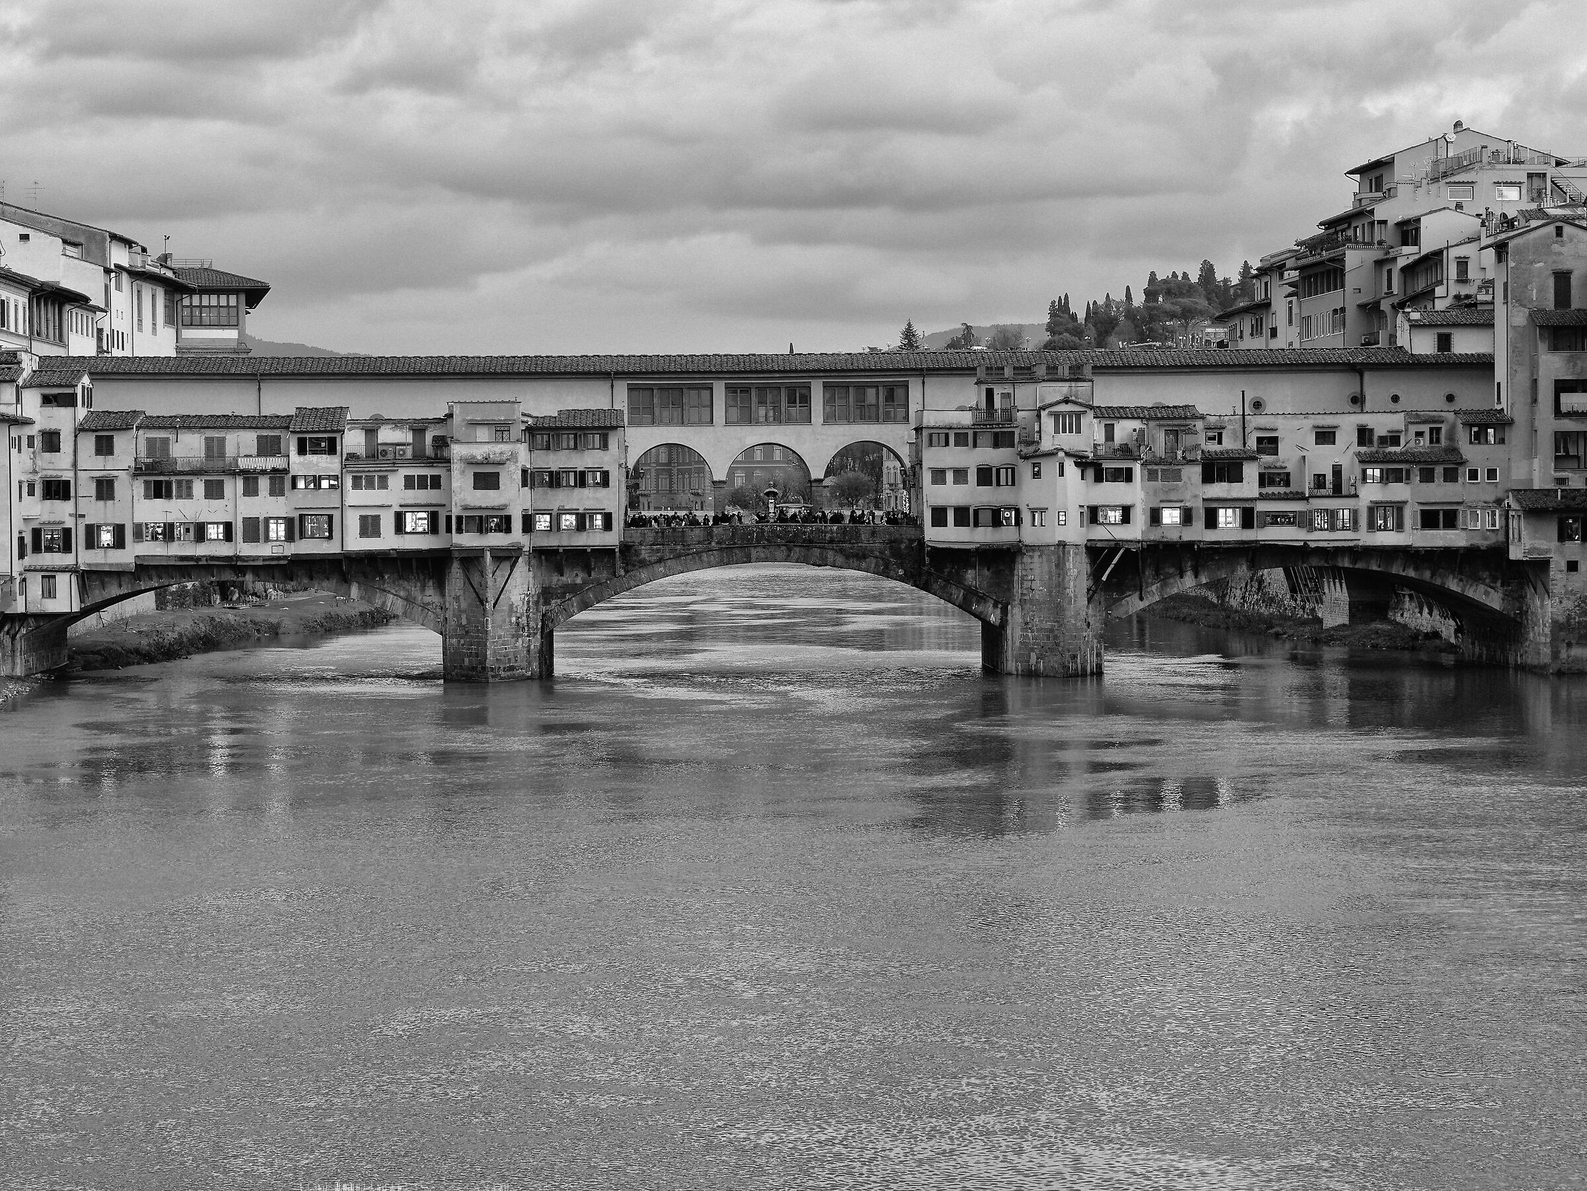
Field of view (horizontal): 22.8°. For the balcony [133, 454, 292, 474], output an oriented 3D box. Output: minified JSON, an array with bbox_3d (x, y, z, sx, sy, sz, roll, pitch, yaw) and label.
[{"bbox_3d":[-37.377,-8.497,253.700,10.000,1.220,1.400,-1,1,-2],"label":"balcony"}]

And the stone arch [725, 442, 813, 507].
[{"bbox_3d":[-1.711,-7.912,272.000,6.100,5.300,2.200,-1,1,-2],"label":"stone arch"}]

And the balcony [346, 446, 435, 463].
[{"bbox_3d":[-25.829,-9.062,253.900,6.050,1.100,1.500,-1,1,-2],"label":"balcony"}]

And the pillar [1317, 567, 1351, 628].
[{"bbox_3d":[42.964,0.197,313.000,2.450,4.900,2.200,-1,1,-2],"label":"pillar"}]

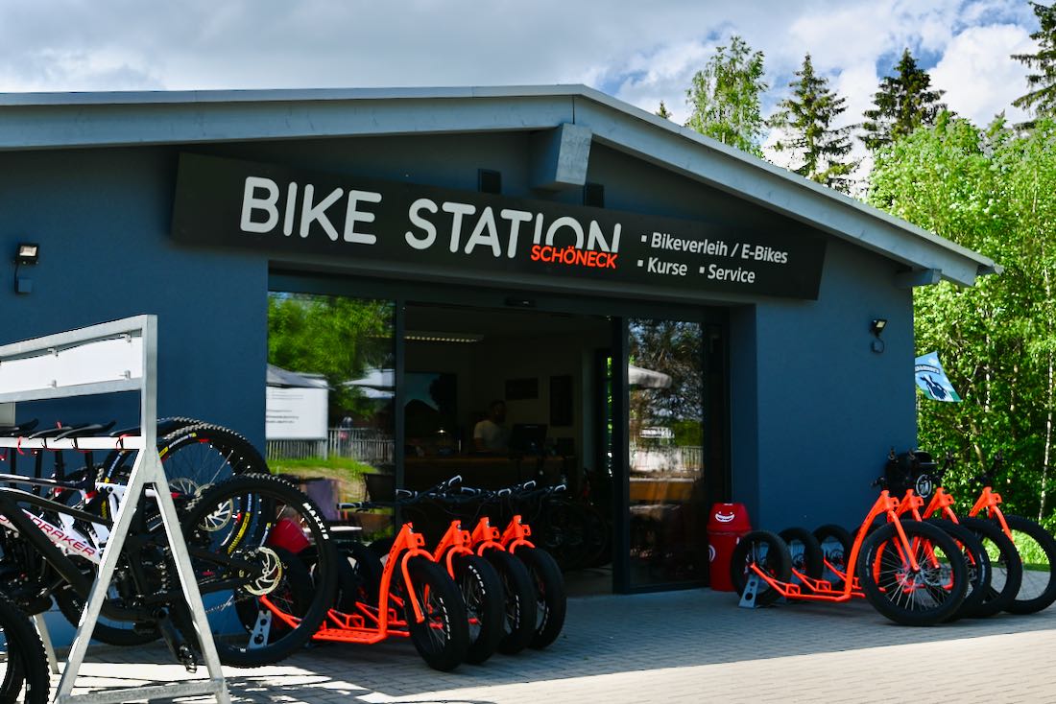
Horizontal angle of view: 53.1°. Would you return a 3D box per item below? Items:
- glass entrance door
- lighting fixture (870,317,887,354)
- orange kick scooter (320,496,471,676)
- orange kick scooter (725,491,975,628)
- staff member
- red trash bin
[{"bbox_3d":[1.218,0.906,9.332,0.980,2.340,0.070,3,-6,-31],"label":"glass entrance door"},{"bbox_3d":[3.401,-0.168,10.235,0.140,0.330,0.130,3,-6,-31],"label":"lighting fixture"},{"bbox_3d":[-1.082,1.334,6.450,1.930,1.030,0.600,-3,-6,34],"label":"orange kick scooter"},{"bbox_3d":[2.278,1.440,8.035,0.580,1.080,1.950,3,-6,-35],"label":"orange kick scooter"},{"bbox_3d":[-0.395,1.374,11.225,0.470,1.740,0.350,5,-7,-44],"label":"staff member"},{"bbox_3d":[1.785,1.709,9.341,0.350,0.760,0.350,-3,-5,29],"label":"red trash bin"}]

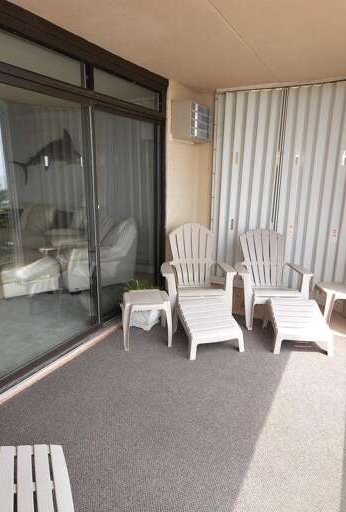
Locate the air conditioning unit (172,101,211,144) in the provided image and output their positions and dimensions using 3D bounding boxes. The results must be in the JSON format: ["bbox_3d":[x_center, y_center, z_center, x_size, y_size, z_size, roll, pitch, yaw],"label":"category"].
[{"bbox_3d":[0.209,-1.624,3.913,0.270,0.410,0.570,8,16,28],"label":"air conditioning unit"}]

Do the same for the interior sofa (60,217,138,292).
[{"bbox_3d":[-1.029,-0.088,4.507,0.900,0.900,0.820,-5,15,-21],"label":"interior sofa"}]

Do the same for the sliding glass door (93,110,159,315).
[{"bbox_3d":[-0.464,-0.440,3.366,0.060,1.950,1.030,8,16,28],"label":"sliding glass door"}]

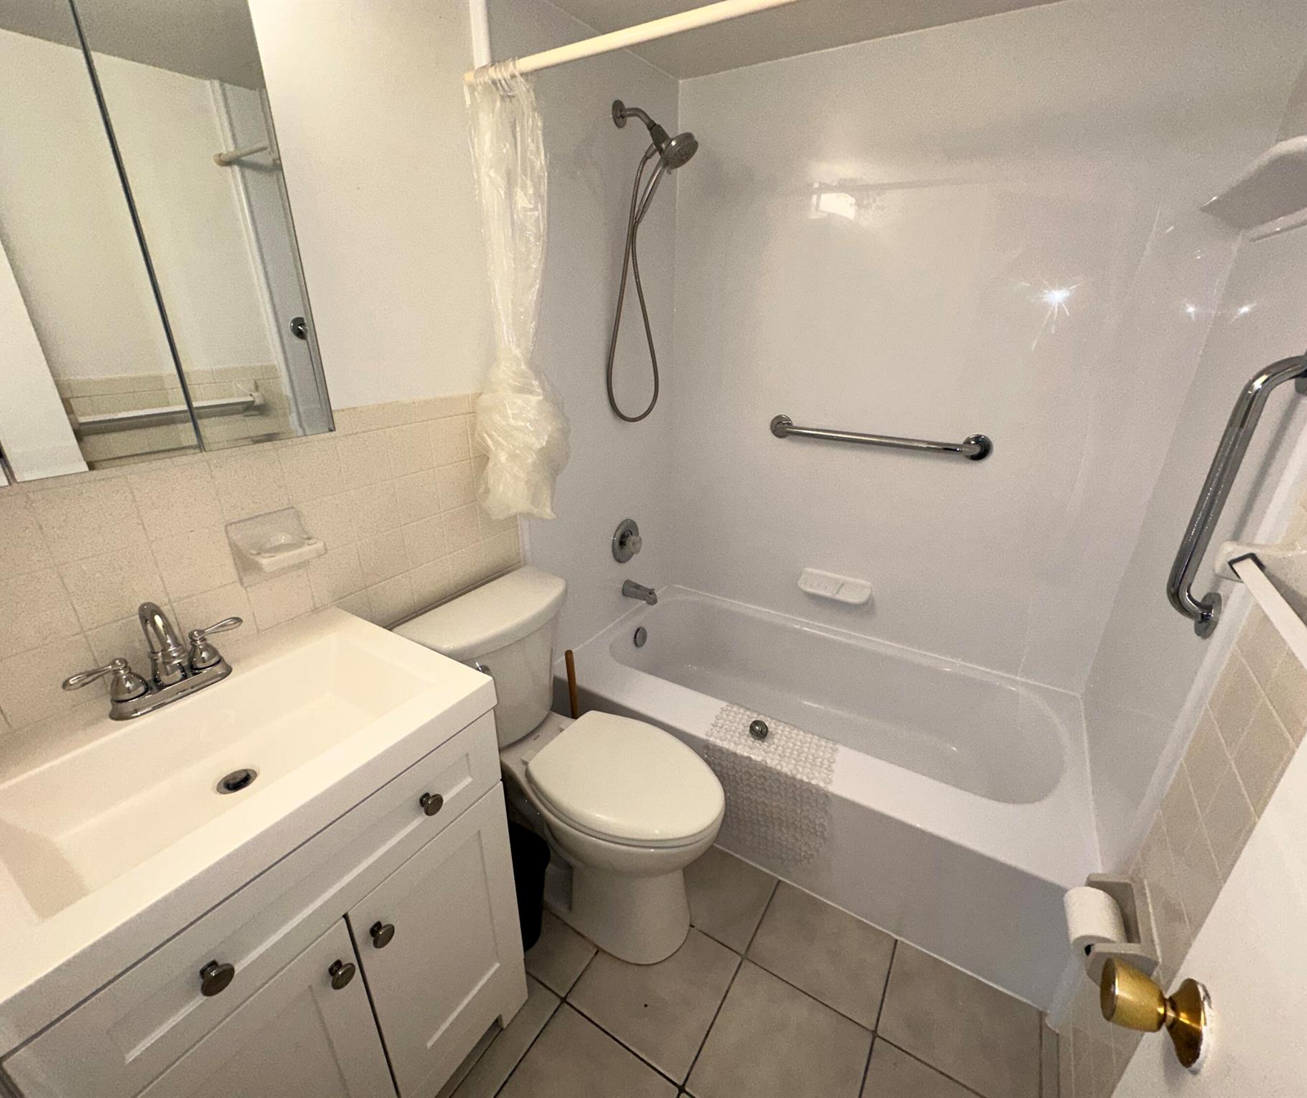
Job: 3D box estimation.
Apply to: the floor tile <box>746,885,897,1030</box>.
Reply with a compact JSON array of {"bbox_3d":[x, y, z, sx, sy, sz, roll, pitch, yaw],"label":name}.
[{"bbox_3d":[0.412,0.980,1.448,0.304,0.010,0.242,13,26,29],"label":"floor tile"}]

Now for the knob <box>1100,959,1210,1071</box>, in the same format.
[{"bbox_3d":[0.405,0.374,0.487,0.063,0.065,0.065,13,26,29],"label":"knob"}]

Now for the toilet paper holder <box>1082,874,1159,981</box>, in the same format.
[{"bbox_3d":[0.758,0.629,0.977,0.078,0.115,0.167,13,25,29],"label":"toilet paper holder"}]

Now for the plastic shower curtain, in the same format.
[{"bbox_3d":[-0.316,-0.509,1.330,0.215,0.990,0.180,13,26,29],"label":"plastic shower curtain"}]

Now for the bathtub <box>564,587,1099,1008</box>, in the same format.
[{"bbox_3d":[0.475,0.587,1.913,1.475,0.362,0.805,13,25,29],"label":"bathtub"}]

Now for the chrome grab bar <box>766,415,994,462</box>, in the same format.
[{"bbox_3d":[0.679,-0.348,1.867,0.685,0.076,0.078,13,25,29],"label":"chrome grab bar"}]

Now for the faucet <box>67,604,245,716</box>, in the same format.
[{"bbox_3d":[-0.749,0.157,0.912,0.130,0.170,0.237,13,26,29],"label":"faucet"}]

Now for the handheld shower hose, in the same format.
[{"bbox_3d":[-0.005,-0.808,1.737,0.250,0.885,0.210,13,25,29],"label":"handheld shower hose"}]

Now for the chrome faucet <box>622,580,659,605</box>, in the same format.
[{"bbox_3d":[-0.043,0.168,2.195,0.138,0.075,0.060,13,25,29],"label":"chrome faucet"}]

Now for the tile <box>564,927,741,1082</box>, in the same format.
[{"bbox_3d":[0.008,1.006,1.383,0.305,0.010,0.306,13,26,29],"label":"tile"}]

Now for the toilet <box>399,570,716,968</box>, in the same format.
[{"bbox_3d":[-0.173,0.548,1.478,0.765,0.745,0.430,13,25,29],"label":"toilet"}]

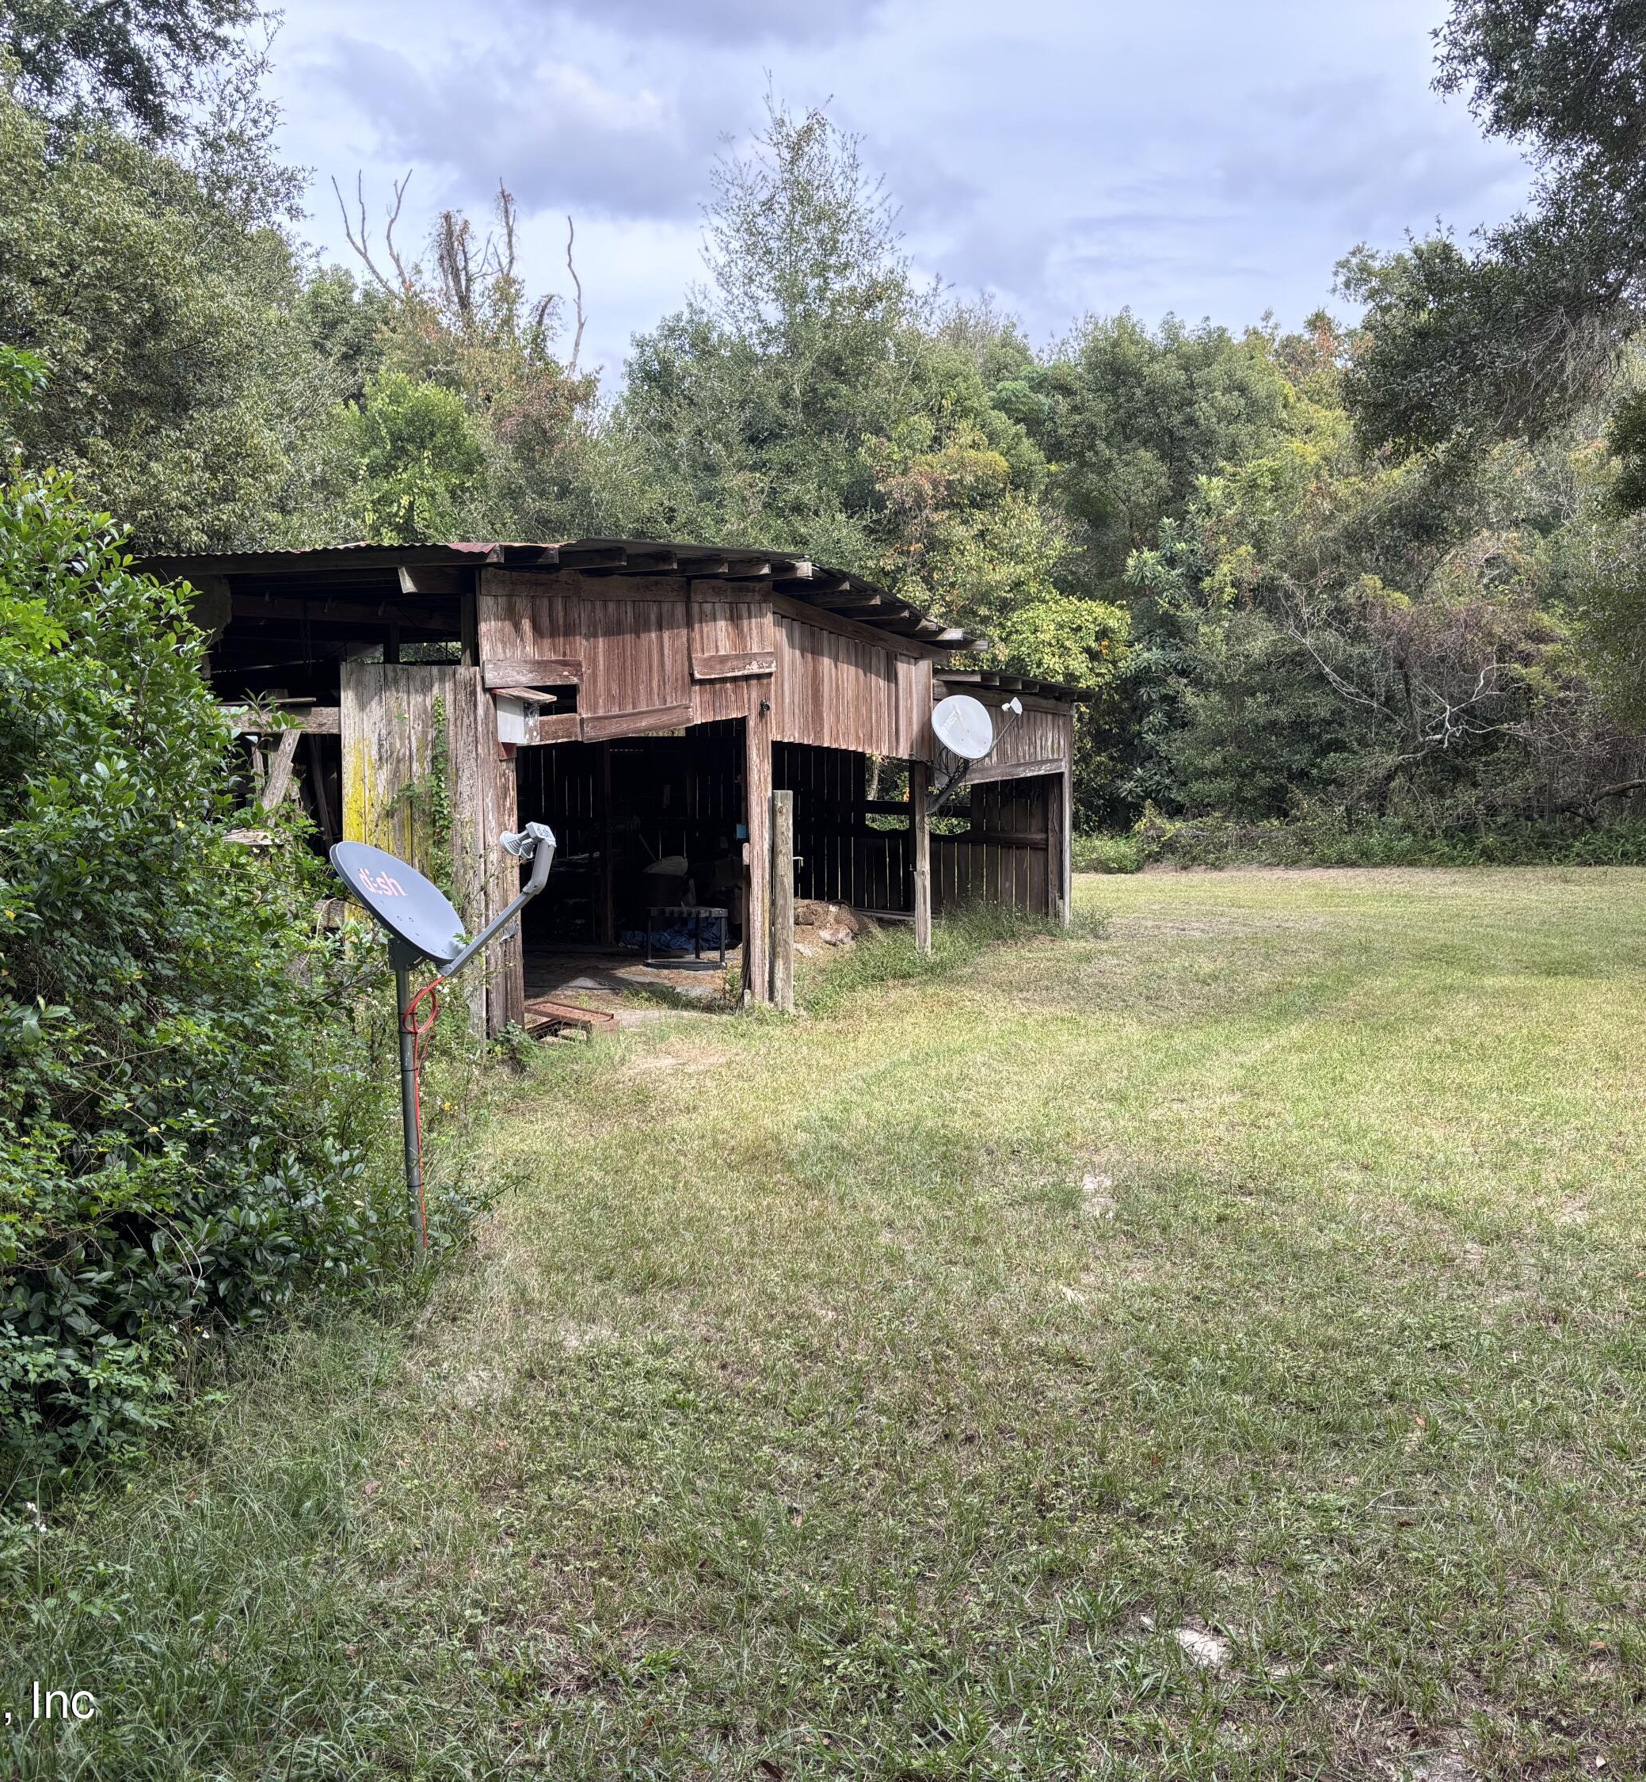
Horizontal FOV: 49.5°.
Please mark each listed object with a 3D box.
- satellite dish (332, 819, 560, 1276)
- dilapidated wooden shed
[{"bbox_3d":[-1.245,0.490,5.860,0.770,1.460,0.520,1,4,17],"label":"satellite dish"},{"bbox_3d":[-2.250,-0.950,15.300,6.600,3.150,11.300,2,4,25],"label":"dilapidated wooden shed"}]

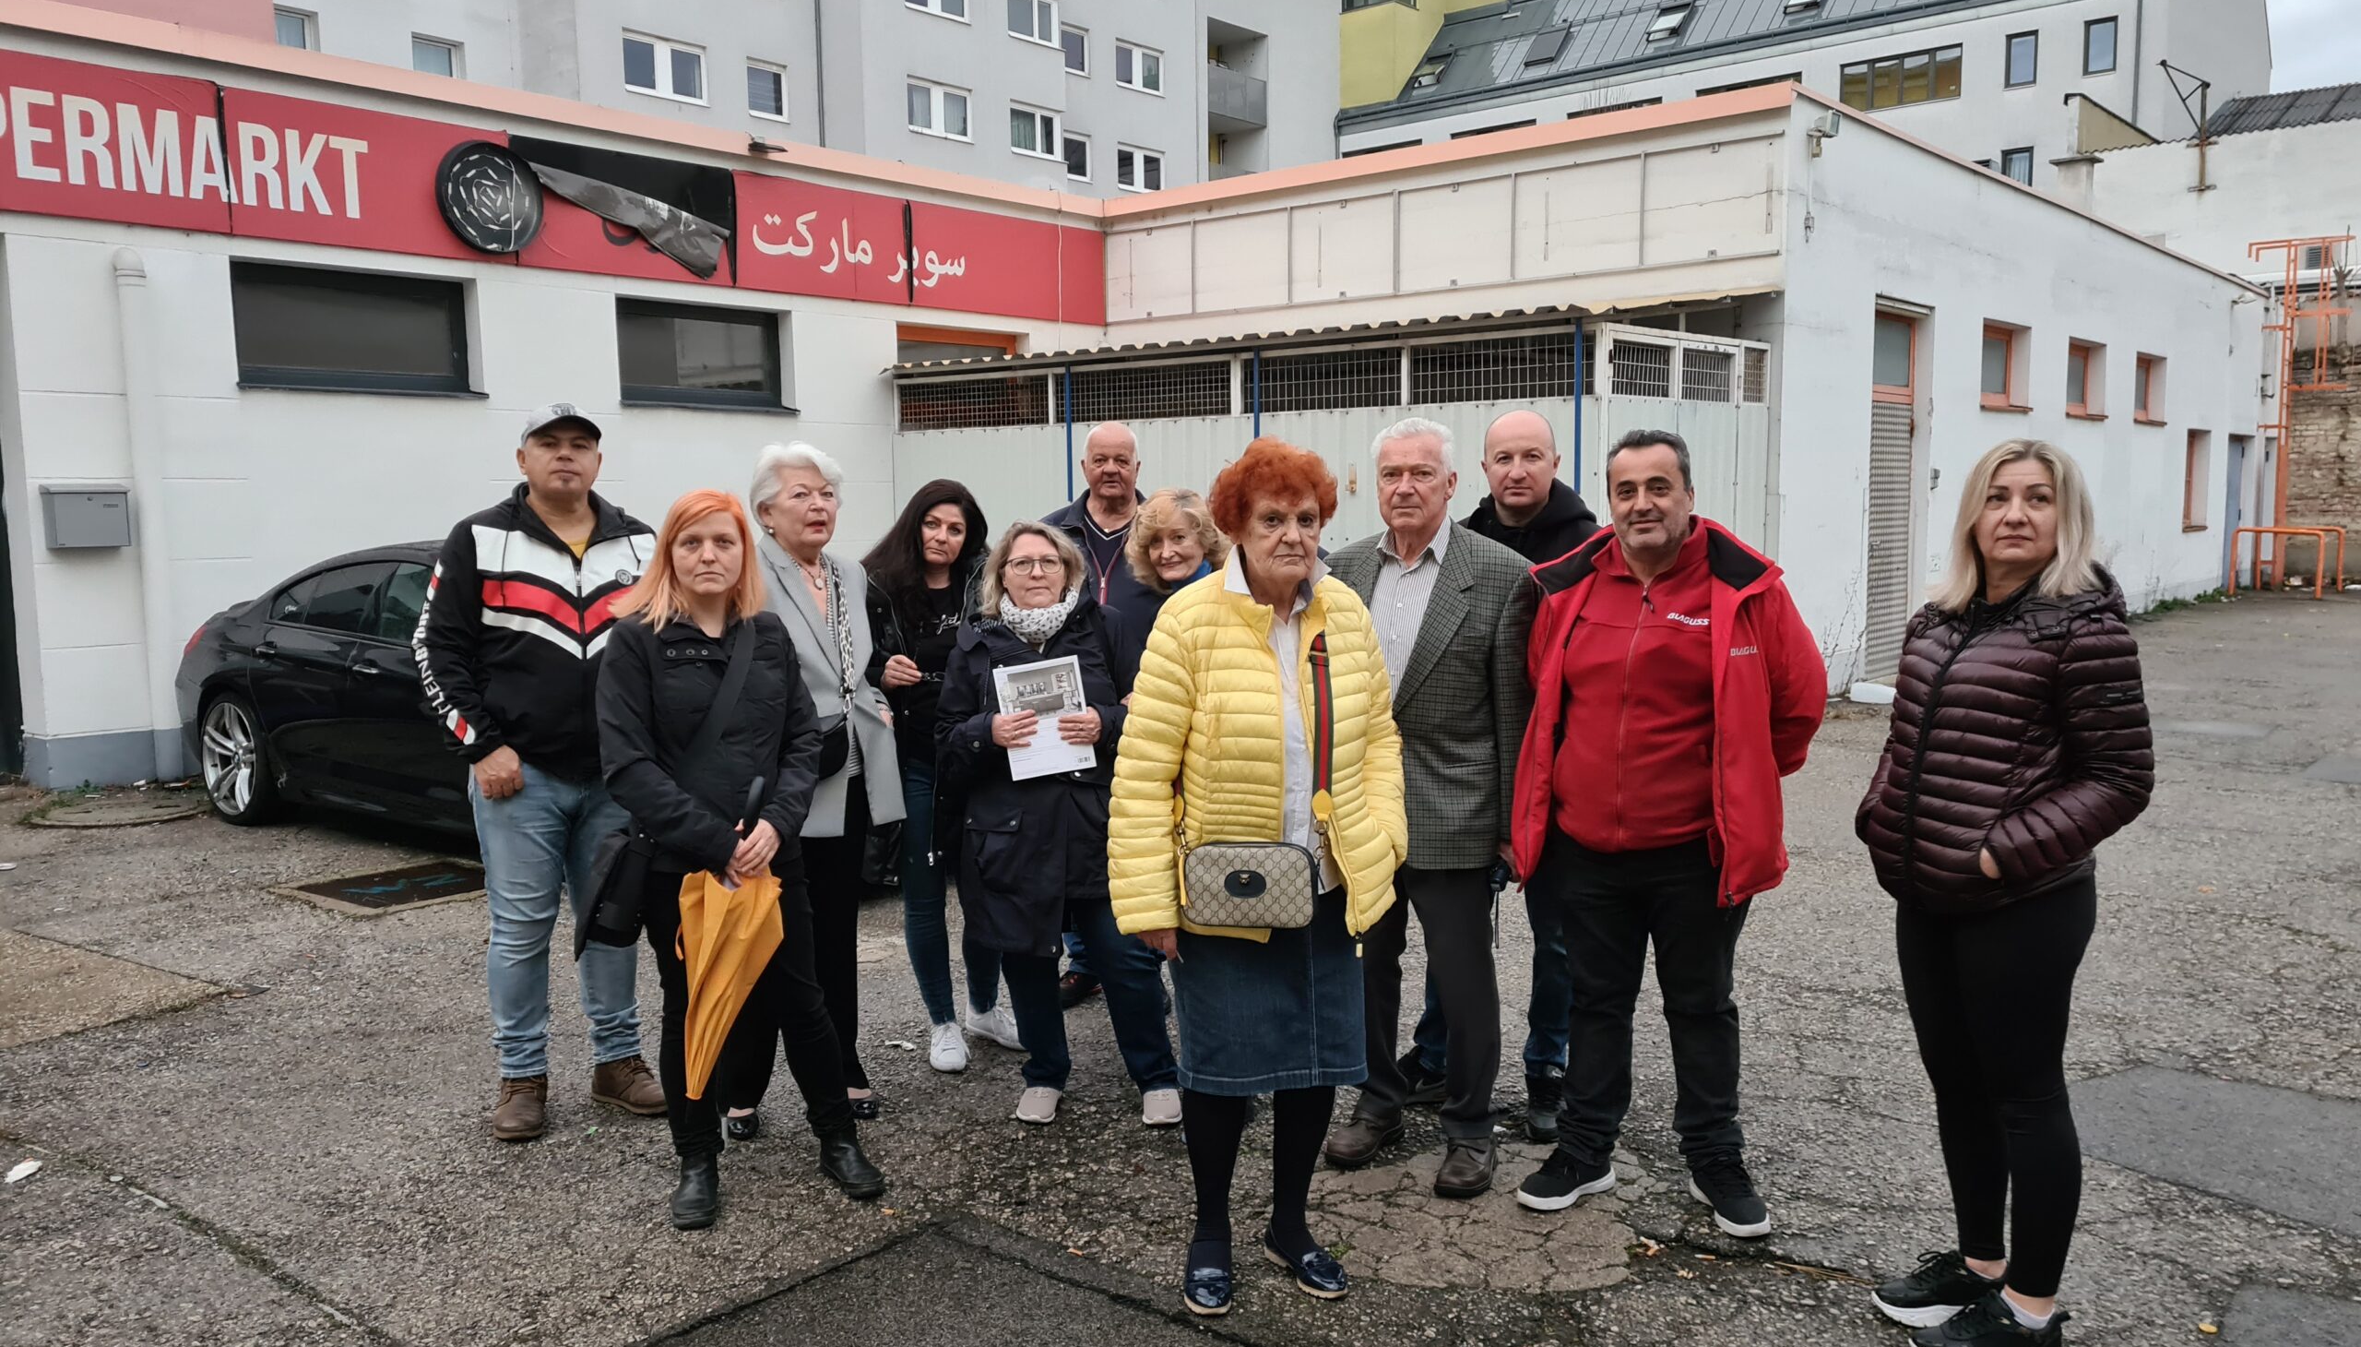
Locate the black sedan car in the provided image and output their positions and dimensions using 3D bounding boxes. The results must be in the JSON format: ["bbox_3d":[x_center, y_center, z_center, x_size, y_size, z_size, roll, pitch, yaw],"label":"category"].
[{"bbox_3d":[-2.888,0.037,8.374,5.000,1.390,1.900,3,6,36],"label":"black sedan car"}]

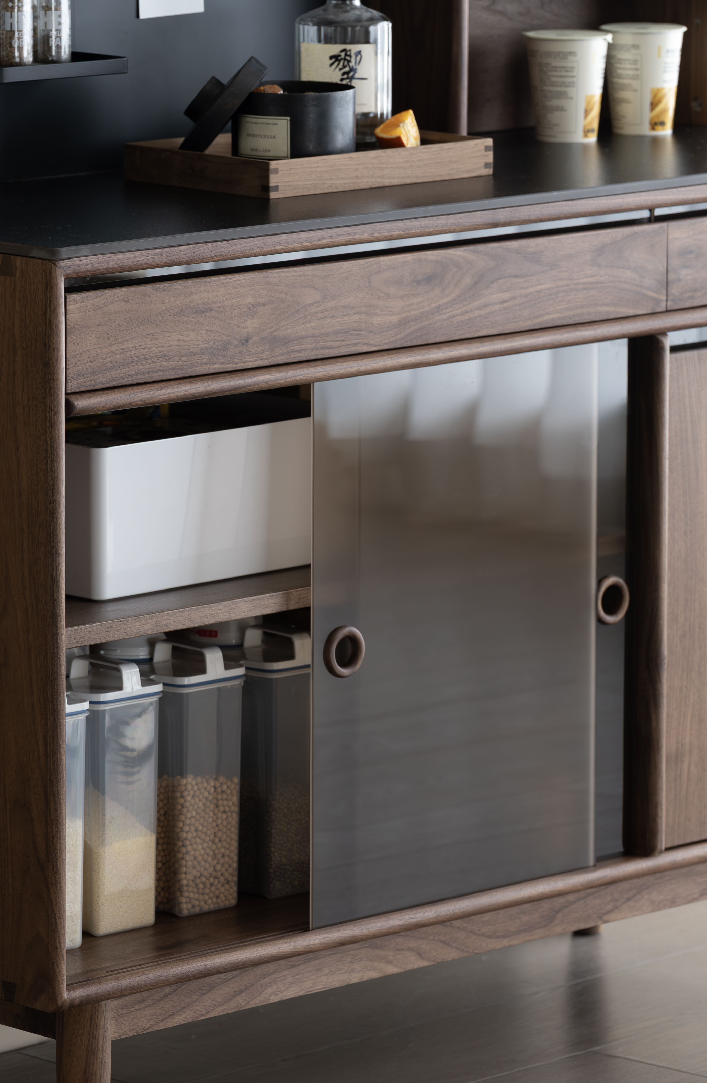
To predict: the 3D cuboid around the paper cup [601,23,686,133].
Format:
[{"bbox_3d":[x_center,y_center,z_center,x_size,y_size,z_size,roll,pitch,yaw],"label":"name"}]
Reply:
[{"bbox_3d":[0.307,-0.490,6.382,0.092,0.112,0.092,0,10,0],"label":"paper cup"}]

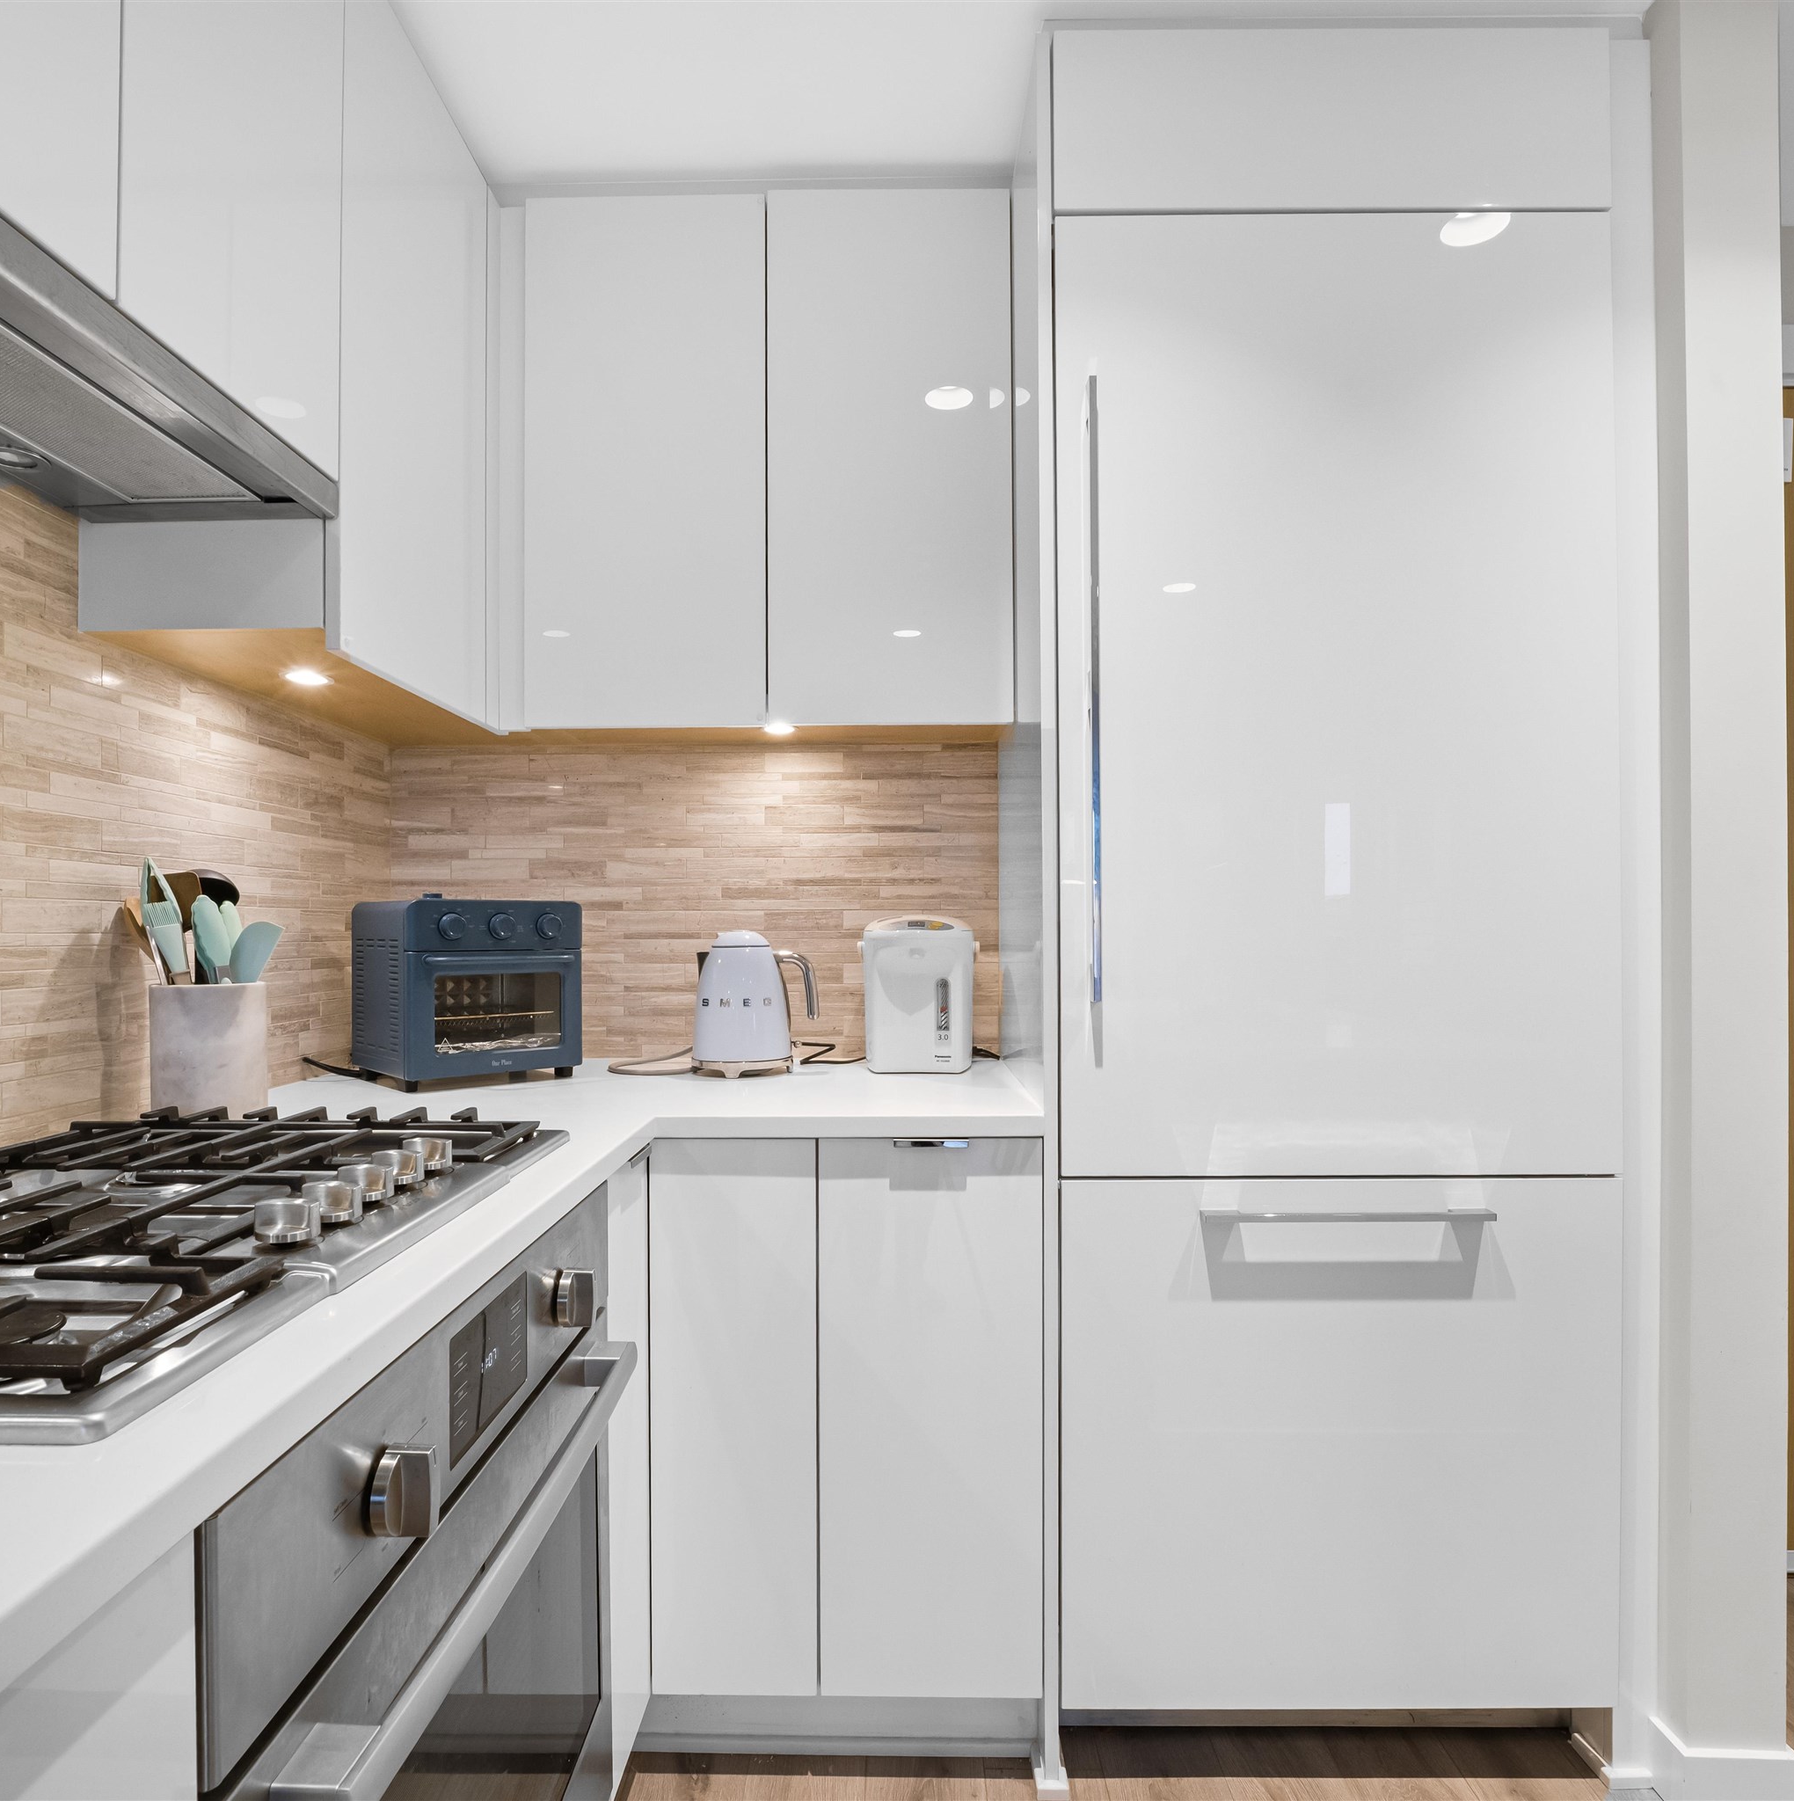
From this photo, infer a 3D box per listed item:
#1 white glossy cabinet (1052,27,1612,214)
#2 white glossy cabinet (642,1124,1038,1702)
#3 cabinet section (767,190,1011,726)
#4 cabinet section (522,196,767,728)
[{"bbox_3d":[0.600,-1.077,1.625,0.770,0.255,0.560,0,0,0],"label":"white glossy cabinet"},{"bbox_3d":[-0.070,0.722,1.635,0.550,0.780,0.560,0,0,0],"label":"white glossy cabinet"},{"bbox_3d":[-0.012,-0.737,1.784,0.408,0.897,0.310,0,-1,0],"label":"cabinet section"},{"bbox_3d":[-0.422,-0.732,1.787,0.408,0.893,0.310,0,-1,0],"label":"cabinet section"}]

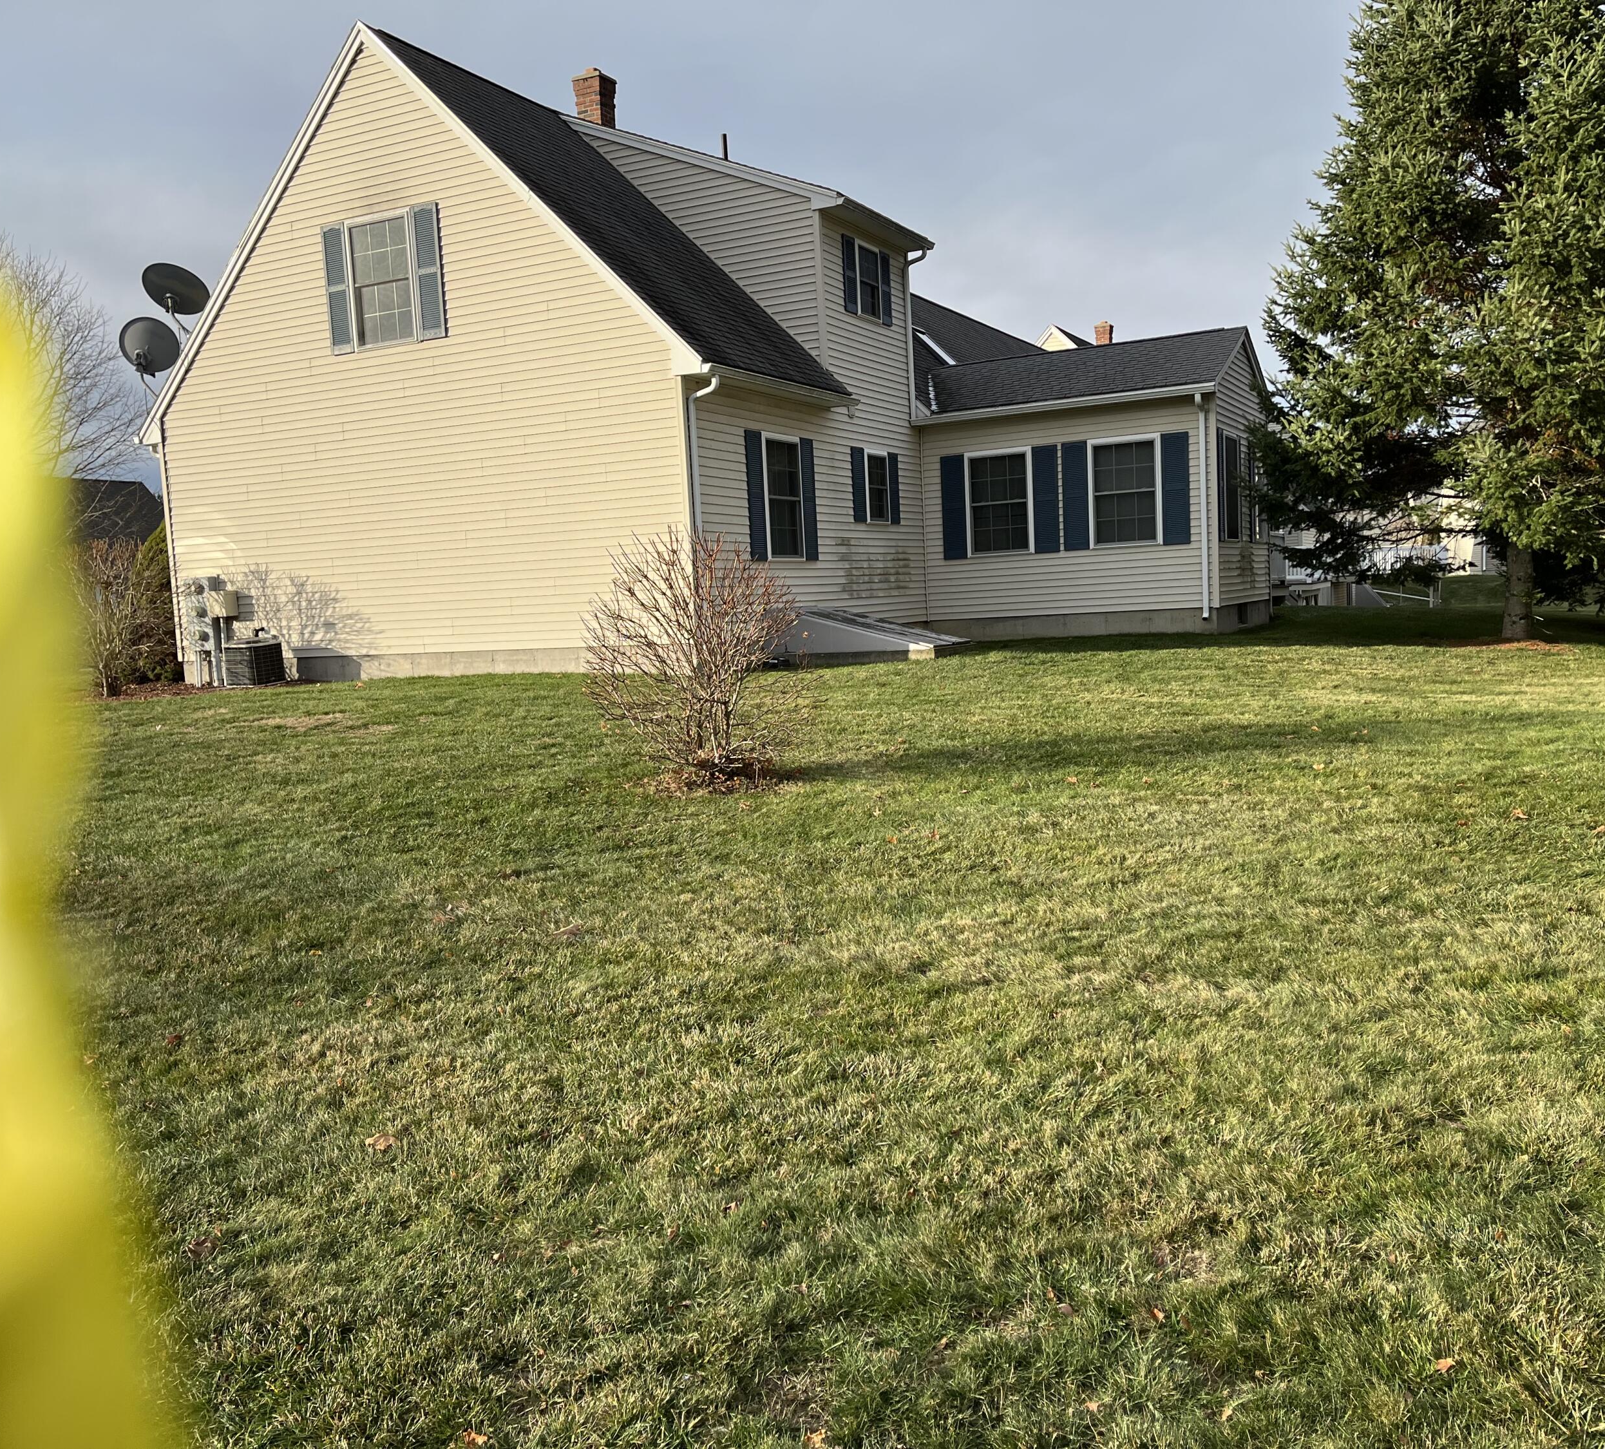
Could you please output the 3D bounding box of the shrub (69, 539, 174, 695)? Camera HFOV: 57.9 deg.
[{"bbox_3d":[-8.613,-1.351,18.300,1.400,2.000,1.400,-3,5,0],"label":"shrub"}]

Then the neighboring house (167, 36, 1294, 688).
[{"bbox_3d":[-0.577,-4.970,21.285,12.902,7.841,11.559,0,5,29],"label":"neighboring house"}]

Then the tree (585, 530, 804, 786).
[{"bbox_3d":[-0.660,-0.417,9.000,1.400,1.540,1.350,-3,5,0],"label":"tree"}]

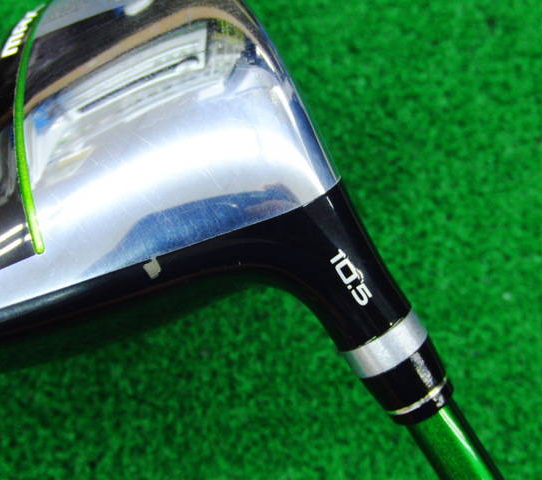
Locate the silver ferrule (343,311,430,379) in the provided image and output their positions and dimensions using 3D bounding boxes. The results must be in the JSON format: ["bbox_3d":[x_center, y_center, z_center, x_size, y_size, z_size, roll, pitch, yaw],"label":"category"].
[{"bbox_3d":[0.019,0.017,0.115,0.014,0.014,0.005,-33,94,0],"label":"silver ferrule"}]

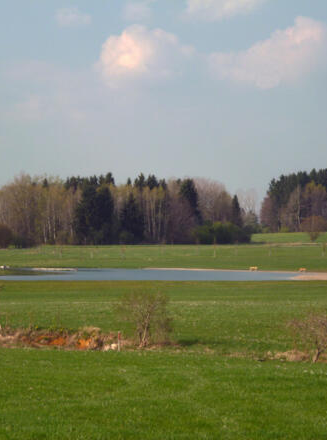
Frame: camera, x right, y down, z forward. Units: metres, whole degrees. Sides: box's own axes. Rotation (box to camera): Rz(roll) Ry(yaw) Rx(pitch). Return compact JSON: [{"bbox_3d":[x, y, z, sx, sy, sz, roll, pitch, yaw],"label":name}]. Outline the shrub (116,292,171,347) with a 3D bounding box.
[{"bbox_3d":[-0.755,3.952,66.000,2.224,2.304,2.113,0,-1,0],"label":"shrub"}]

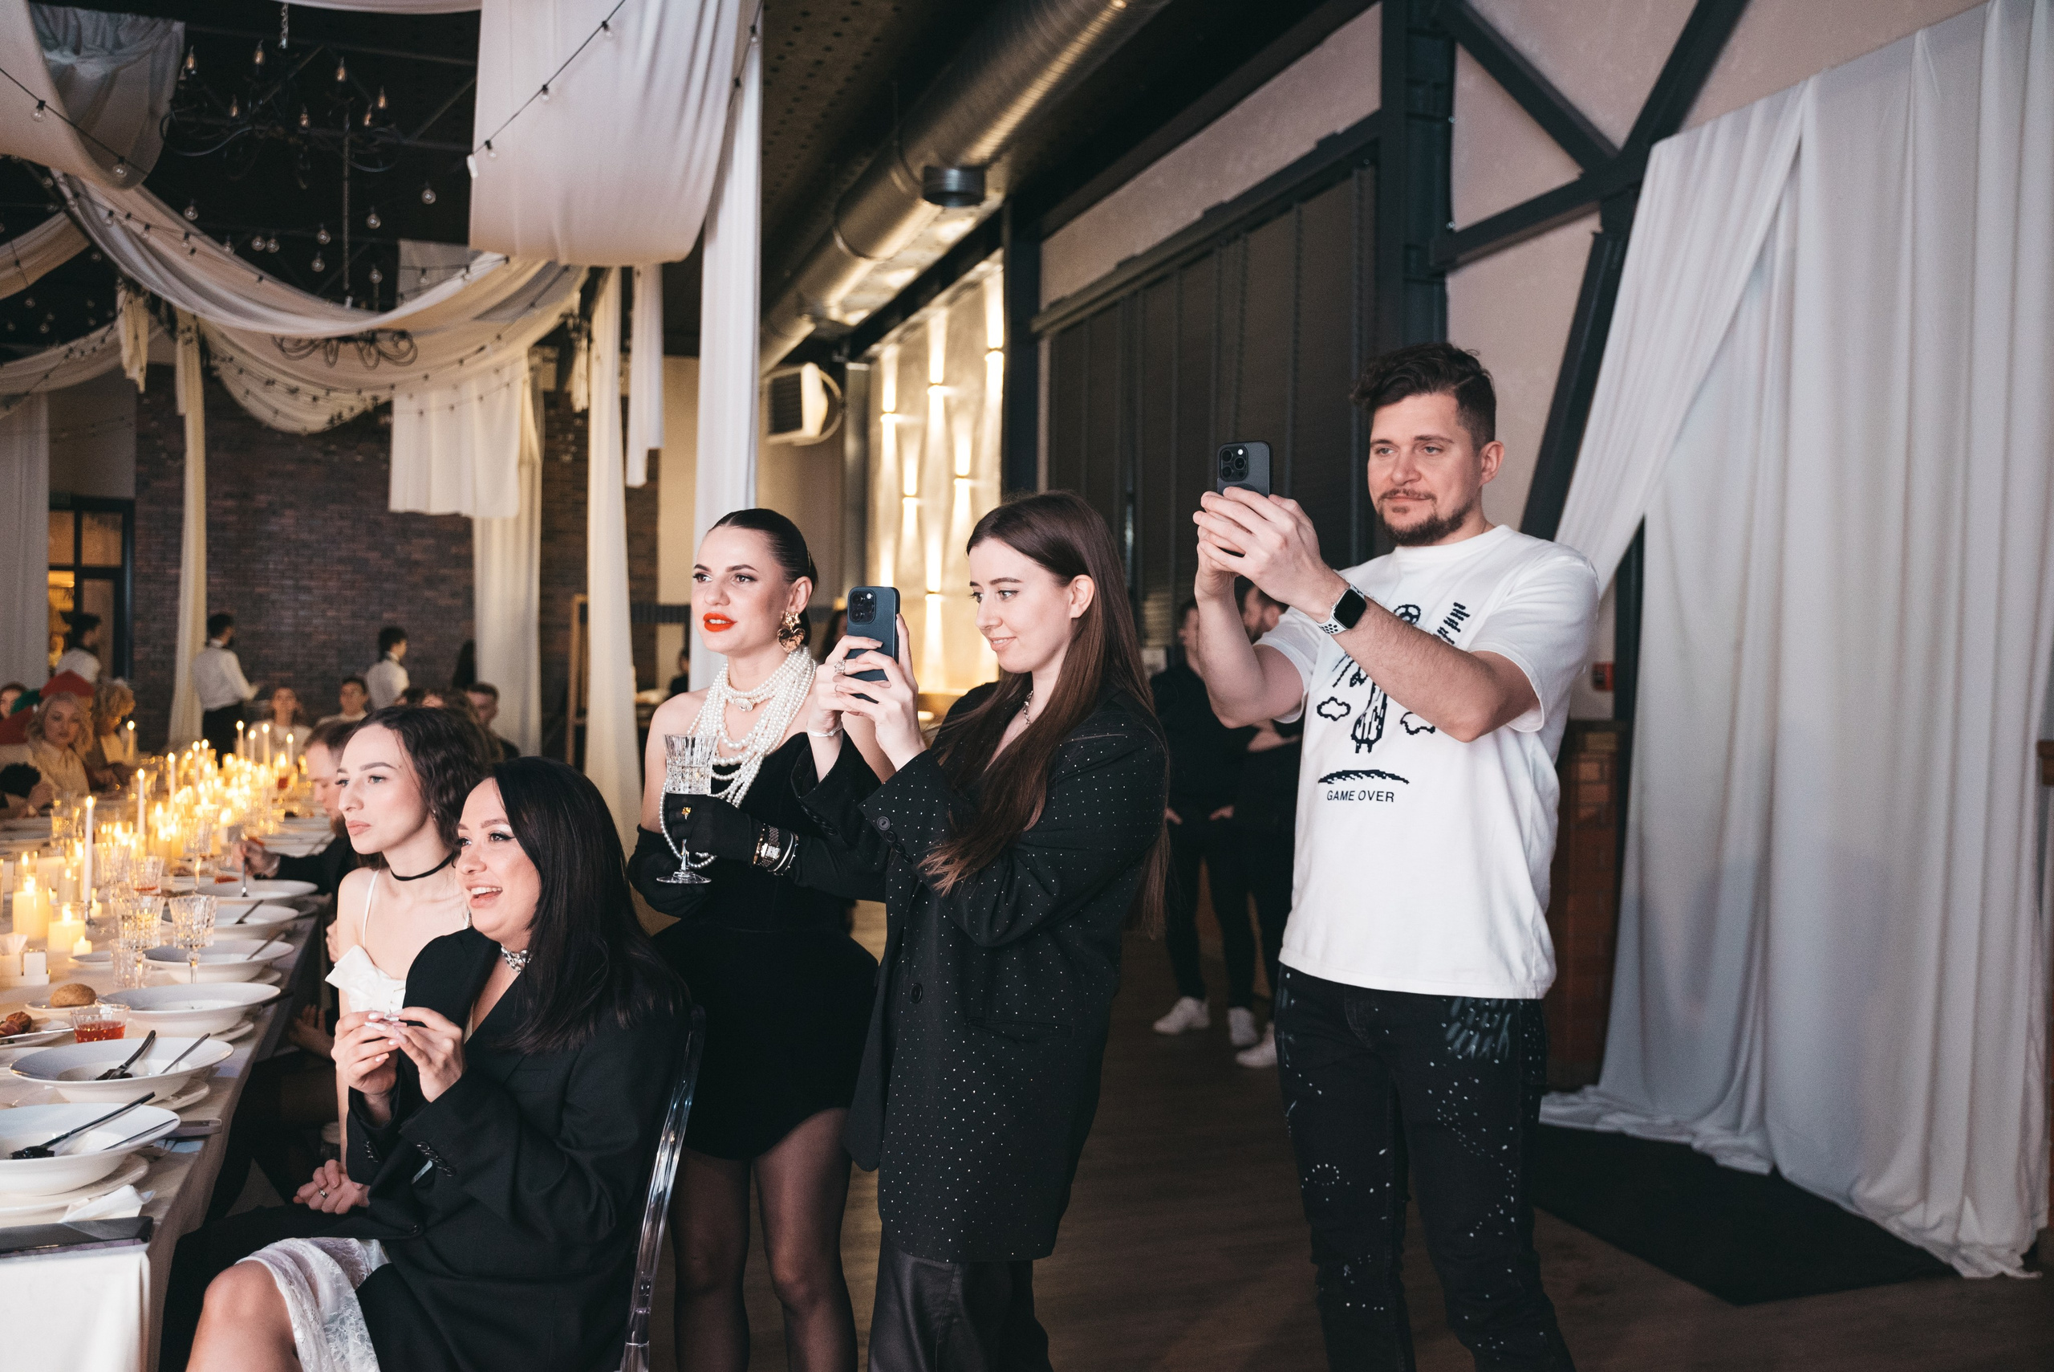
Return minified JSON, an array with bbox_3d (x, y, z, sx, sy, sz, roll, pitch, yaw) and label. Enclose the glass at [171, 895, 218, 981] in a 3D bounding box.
[{"bbox_3d":[-1.575,0.503,3.020,0.081,0.212,0.081,1,0,0],"label":"glass"}]

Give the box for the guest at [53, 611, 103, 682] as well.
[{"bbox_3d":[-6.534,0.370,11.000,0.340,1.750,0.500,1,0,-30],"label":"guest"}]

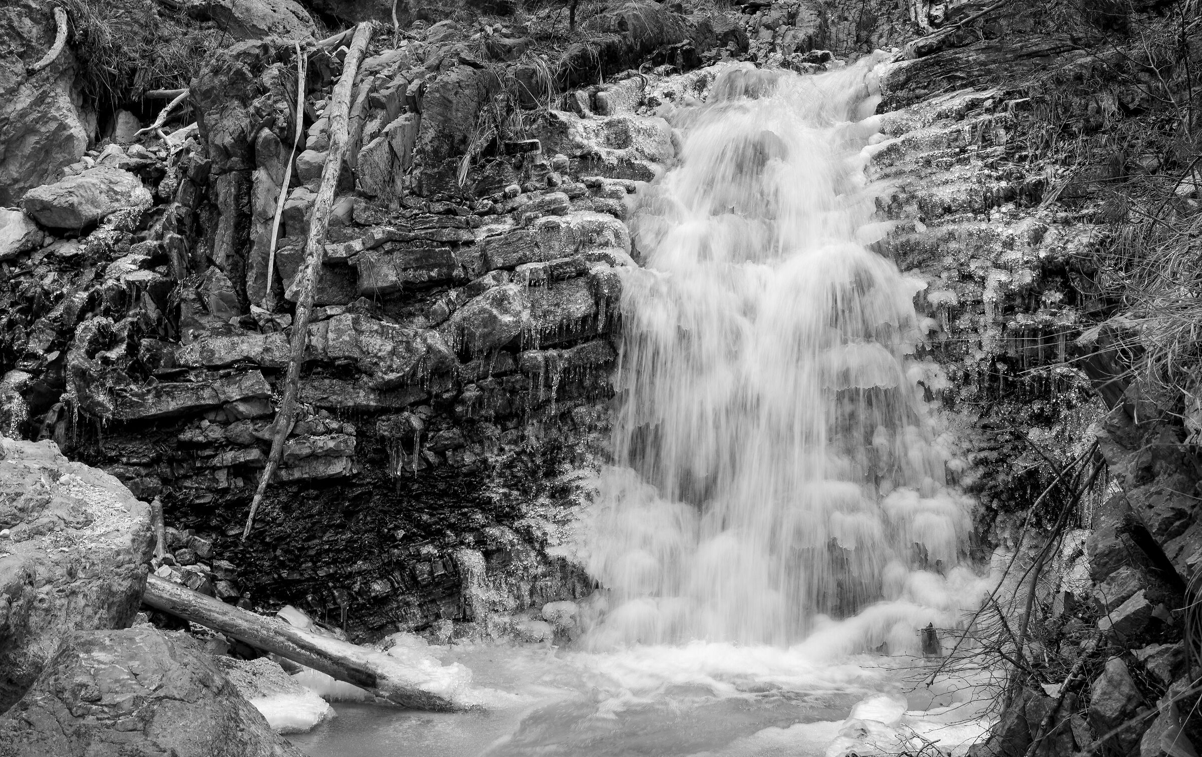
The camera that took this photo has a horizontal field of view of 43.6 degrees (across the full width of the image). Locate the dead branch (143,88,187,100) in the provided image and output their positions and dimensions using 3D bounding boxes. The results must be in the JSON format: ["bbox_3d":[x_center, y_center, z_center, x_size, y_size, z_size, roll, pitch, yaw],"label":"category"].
[{"bbox_3d":[-3.648,-2.406,12.700,0.450,0.090,0.100,0,-2,9],"label":"dead branch"}]

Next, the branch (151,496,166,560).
[{"bbox_3d":[-2.767,0.935,9.400,0.085,0.400,0.080,-5,-2,0],"label":"branch"}]

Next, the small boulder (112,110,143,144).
[{"bbox_3d":[-3.879,-2.061,12.300,0.250,0.270,0.210,0,-2,0],"label":"small boulder"}]

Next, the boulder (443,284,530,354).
[{"bbox_3d":[-0.808,-0.421,10.600,0.580,0.480,0.450,0,-2,-6],"label":"boulder"}]

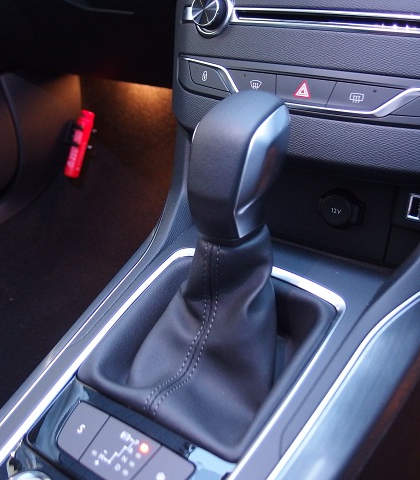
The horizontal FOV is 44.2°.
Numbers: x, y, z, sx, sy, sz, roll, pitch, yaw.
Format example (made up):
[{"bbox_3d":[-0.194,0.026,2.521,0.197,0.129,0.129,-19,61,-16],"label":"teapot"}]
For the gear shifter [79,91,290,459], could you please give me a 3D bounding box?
[{"bbox_3d":[-0.002,0.003,0.355,0.138,0.184,0.159,17,44,28],"label":"gear shifter"}]

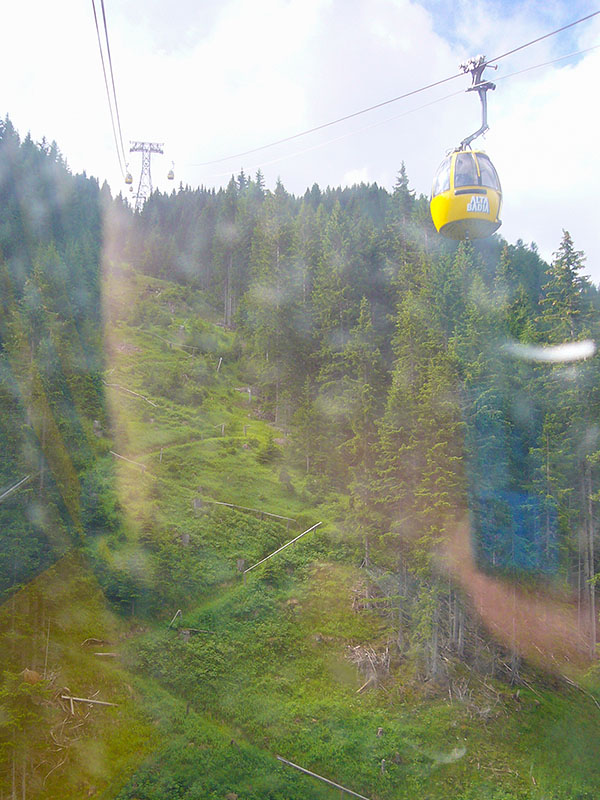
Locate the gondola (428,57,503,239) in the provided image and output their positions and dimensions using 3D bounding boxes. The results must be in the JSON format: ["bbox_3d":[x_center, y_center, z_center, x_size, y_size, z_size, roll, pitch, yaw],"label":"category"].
[{"bbox_3d":[4.773,-7.417,18.581,1.750,5.240,1.920,2,-5,-15],"label":"gondola"}]

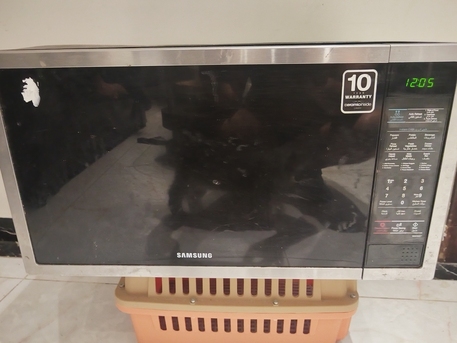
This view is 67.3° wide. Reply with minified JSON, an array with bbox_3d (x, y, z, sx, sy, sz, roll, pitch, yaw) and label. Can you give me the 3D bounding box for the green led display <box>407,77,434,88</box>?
[{"bbox_3d":[0.205,-0.095,0.367,0.029,0.011,0.005,0,19,3],"label":"green led display"}]

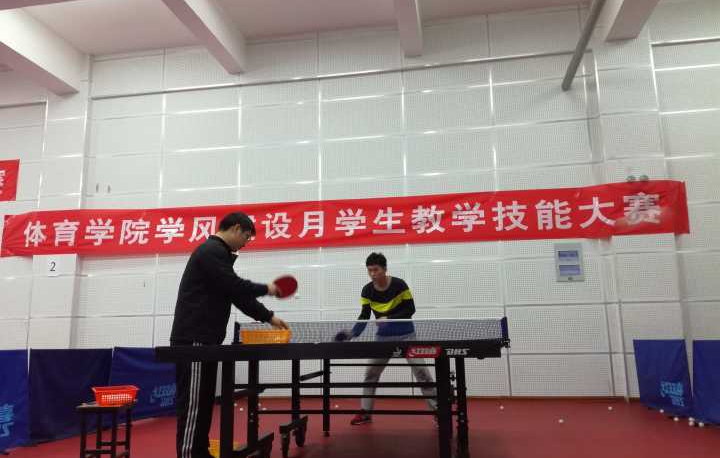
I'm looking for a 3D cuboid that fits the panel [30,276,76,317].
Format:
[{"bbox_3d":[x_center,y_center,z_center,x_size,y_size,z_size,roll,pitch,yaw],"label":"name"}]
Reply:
[{"bbox_3d":[-4.445,0.981,8.153,0.655,0.600,0.050,-3,-10,10],"label":"panel"}]

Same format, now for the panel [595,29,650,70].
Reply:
[{"bbox_3d":[3.385,-2.336,7.250,0.676,0.592,0.030,-3,-10,9],"label":"panel"}]

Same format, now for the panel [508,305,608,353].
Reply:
[{"bbox_3d":[2.457,1.253,7.035,1.208,0.600,0.050,-3,-10,10],"label":"panel"}]

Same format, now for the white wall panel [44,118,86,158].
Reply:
[{"bbox_3d":[-4.447,-1.377,8.480,0.675,0.593,0.050,-3,-10,10],"label":"white wall panel"}]

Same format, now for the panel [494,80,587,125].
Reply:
[{"bbox_3d":[2.387,-1.680,7.499,1.200,0.593,0.050,-3,-10,10],"label":"panel"}]

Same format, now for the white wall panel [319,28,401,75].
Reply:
[{"bbox_3d":[0.003,-2.510,8.014,1.192,0.698,0.030,-3,-10,9],"label":"white wall panel"}]

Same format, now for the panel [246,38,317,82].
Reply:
[{"bbox_3d":[-1.173,-2.462,8.318,1.200,0.610,0.040,-3,-11,10],"label":"panel"}]

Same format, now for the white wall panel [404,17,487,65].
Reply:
[{"bbox_3d":[1.190,-2.601,7.940,1.208,0.644,0.050,-3,-10,10],"label":"white wall panel"}]

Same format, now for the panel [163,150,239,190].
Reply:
[{"bbox_3d":[-2.327,-0.865,8.225,1.200,0.600,0.040,-3,-11,10],"label":"panel"}]

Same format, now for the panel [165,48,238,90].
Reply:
[{"bbox_3d":[-2.380,-2.423,8.542,1.208,0.644,0.050,-3,-10,10],"label":"panel"}]

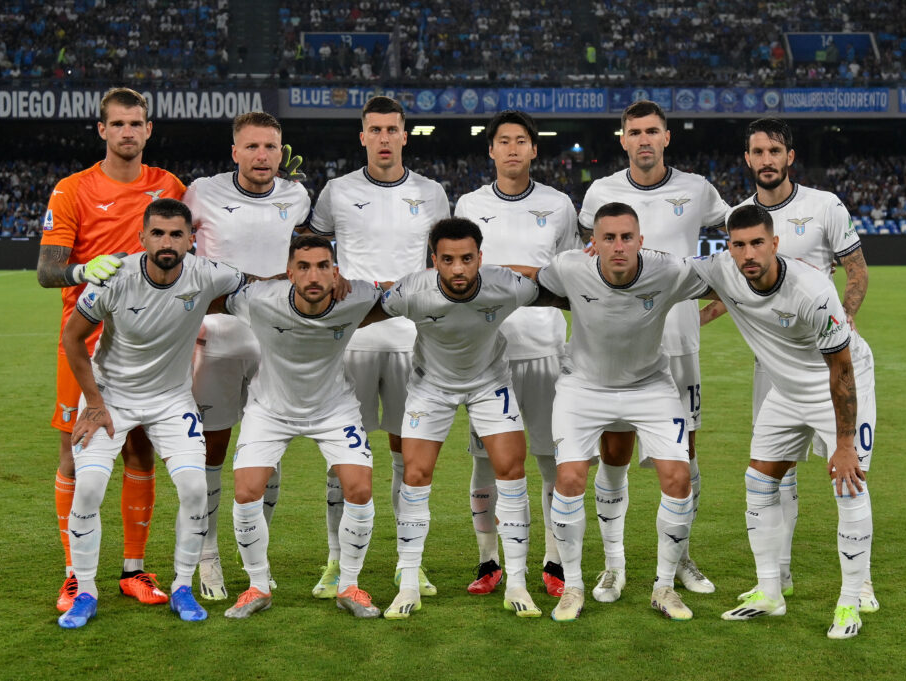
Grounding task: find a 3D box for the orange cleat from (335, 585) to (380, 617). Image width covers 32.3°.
[{"bbox_3d":[-0.354,0.962,5.796,0.105,0.100,0.280,-3,5,-32],"label":"orange cleat"}]

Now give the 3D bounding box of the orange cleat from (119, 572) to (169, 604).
[{"bbox_3d":[-1.190,0.946,6.003,0.108,0.100,0.295,-4,6,-42],"label":"orange cleat"}]

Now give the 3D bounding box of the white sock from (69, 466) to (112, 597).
[{"bbox_3d":[-1.324,0.694,5.710,0.130,0.480,0.140,2,11,0],"label":"white sock"}]

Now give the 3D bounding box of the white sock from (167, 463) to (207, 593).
[{"bbox_3d":[-0.975,0.682,5.740,0.140,0.480,0.180,-2,15,-25],"label":"white sock"}]

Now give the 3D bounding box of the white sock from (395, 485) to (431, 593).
[{"bbox_3d":[-0.146,0.731,5.770,0.125,0.410,0.140,1,12,15],"label":"white sock"}]

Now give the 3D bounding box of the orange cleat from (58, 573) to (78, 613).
[{"bbox_3d":[-1.387,0.915,5.790,0.108,0.120,0.295,0,4,5],"label":"orange cleat"}]

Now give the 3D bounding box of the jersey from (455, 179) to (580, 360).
[{"bbox_3d":[0.253,-0.278,6.040,0.487,0.703,0.280,0,4,2],"label":"jersey"}]

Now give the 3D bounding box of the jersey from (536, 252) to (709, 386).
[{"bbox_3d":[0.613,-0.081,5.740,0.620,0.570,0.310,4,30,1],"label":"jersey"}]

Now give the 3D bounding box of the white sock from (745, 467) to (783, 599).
[{"bbox_3d":[1.152,0.706,5.780,0.135,0.485,0.125,-4,5,-30],"label":"white sock"}]

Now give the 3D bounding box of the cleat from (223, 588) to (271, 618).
[{"bbox_3d":[-0.753,0.960,5.740,0.100,0.105,0.270,3,5,33],"label":"cleat"}]

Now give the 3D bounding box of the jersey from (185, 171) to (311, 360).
[{"bbox_3d":[-0.799,-0.292,6.050,0.503,0.732,0.280,0,4,-3],"label":"jersey"}]

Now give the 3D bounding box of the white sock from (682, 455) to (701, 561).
[{"bbox_3d":[0.915,0.675,6.208,0.120,0.432,0.130,0,3,-28],"label":"white sock"}]

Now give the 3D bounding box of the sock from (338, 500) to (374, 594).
[{"bbox_3d":[-0.354,0.740,5.670,0.122,0.349,0.130,-4,21,-28],"label":"sock"}]

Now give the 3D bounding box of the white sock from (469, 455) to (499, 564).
[{"bbox_3d":[0.138,0.660,6.065,0.112,0.424,0.125,0,4,25],"label":"white sock"}]

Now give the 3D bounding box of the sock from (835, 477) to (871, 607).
[{"bbox_3d":[1.396,0.712,5.483,0.128,0.446,0.135,5,10,28],"label":"sock"}]

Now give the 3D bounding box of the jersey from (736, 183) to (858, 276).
[{"bbox_3d":[1.317,-0.258,6.100,0.540,0.700,0.280,1,4,14],"label":"jersey"}]

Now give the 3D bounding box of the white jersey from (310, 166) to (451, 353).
[{"bbox_3d":[-0.279,-0.317,6.040,0.550,0.710,0.290,0,6,-2],"label":"white jersey"}]

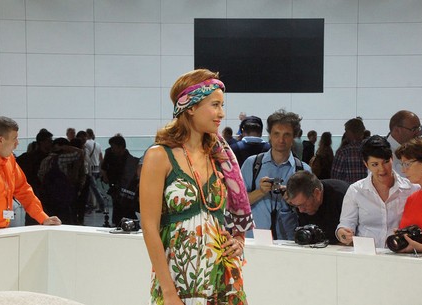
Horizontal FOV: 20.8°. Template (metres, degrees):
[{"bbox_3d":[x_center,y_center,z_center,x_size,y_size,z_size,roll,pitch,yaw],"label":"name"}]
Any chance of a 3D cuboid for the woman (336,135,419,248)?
[{"bbox_3d":[0.906,0.720,6.233,0.480,1.630,0.400,0,1,9],"label":"woman"}]

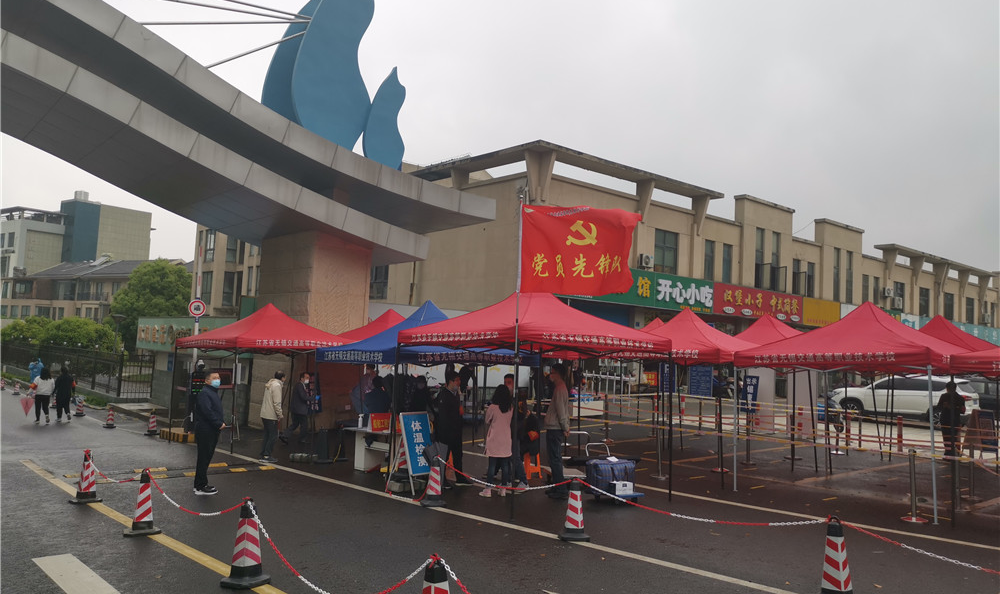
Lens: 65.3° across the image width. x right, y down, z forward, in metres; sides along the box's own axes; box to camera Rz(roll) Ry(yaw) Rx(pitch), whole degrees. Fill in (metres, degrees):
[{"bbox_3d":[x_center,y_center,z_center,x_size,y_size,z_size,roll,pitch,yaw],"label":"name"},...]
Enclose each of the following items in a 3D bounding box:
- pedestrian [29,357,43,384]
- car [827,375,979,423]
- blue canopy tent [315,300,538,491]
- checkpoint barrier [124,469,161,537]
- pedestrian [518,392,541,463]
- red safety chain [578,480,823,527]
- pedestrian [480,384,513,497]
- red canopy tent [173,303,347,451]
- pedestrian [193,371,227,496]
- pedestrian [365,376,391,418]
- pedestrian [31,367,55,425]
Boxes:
[{"bbox_3d":[-18.718,3.190,31.500,0.600,1.700,0.450,5,-6,-30],"label":"pedestrian"},{"bbox_3d":[14.263,3.645,27.614,4.563,1.683,1.859,-4,-7,44],"label":"car"},{"bbox_3d":[-1.363,1.598,14.267,3.020,3.070,3.020,5,-6,-37],"label":"blue canopy tent"},{"bbox_3d":[-3.894,2.234,8.551,0.370,0.690,0.370,4,-6,-30],"label":"checkpoint barrier"},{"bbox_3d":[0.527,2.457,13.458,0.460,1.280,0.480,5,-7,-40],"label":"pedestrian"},{"bbox_3d":[1.824,2.040,7.635,0.050,0.230,2.945,5,-7,-40],"label":"red safety chain"},{"bbox_3d":[-0.035,2.013,11.000,0.450,1.570,0.350,4,-6,-17],"label":"pedestrian"},{"bbox_3d":[-5.460,1.755,18.109,3.000,3.250,3.000,-3,-8,44],"label":"red canopy tent"},{"bbox_3d":[-4.296,1.963,11.478,0.360,1.740,0.480,-1,-6,22],"label":"pedestrian"},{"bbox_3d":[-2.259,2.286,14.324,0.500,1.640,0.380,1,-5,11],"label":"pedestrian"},{"bbox_3d":[-13.461,2.905,23.073,0.520,1.630,0.350,5,-6,-35],"label":"pedestrian"}]

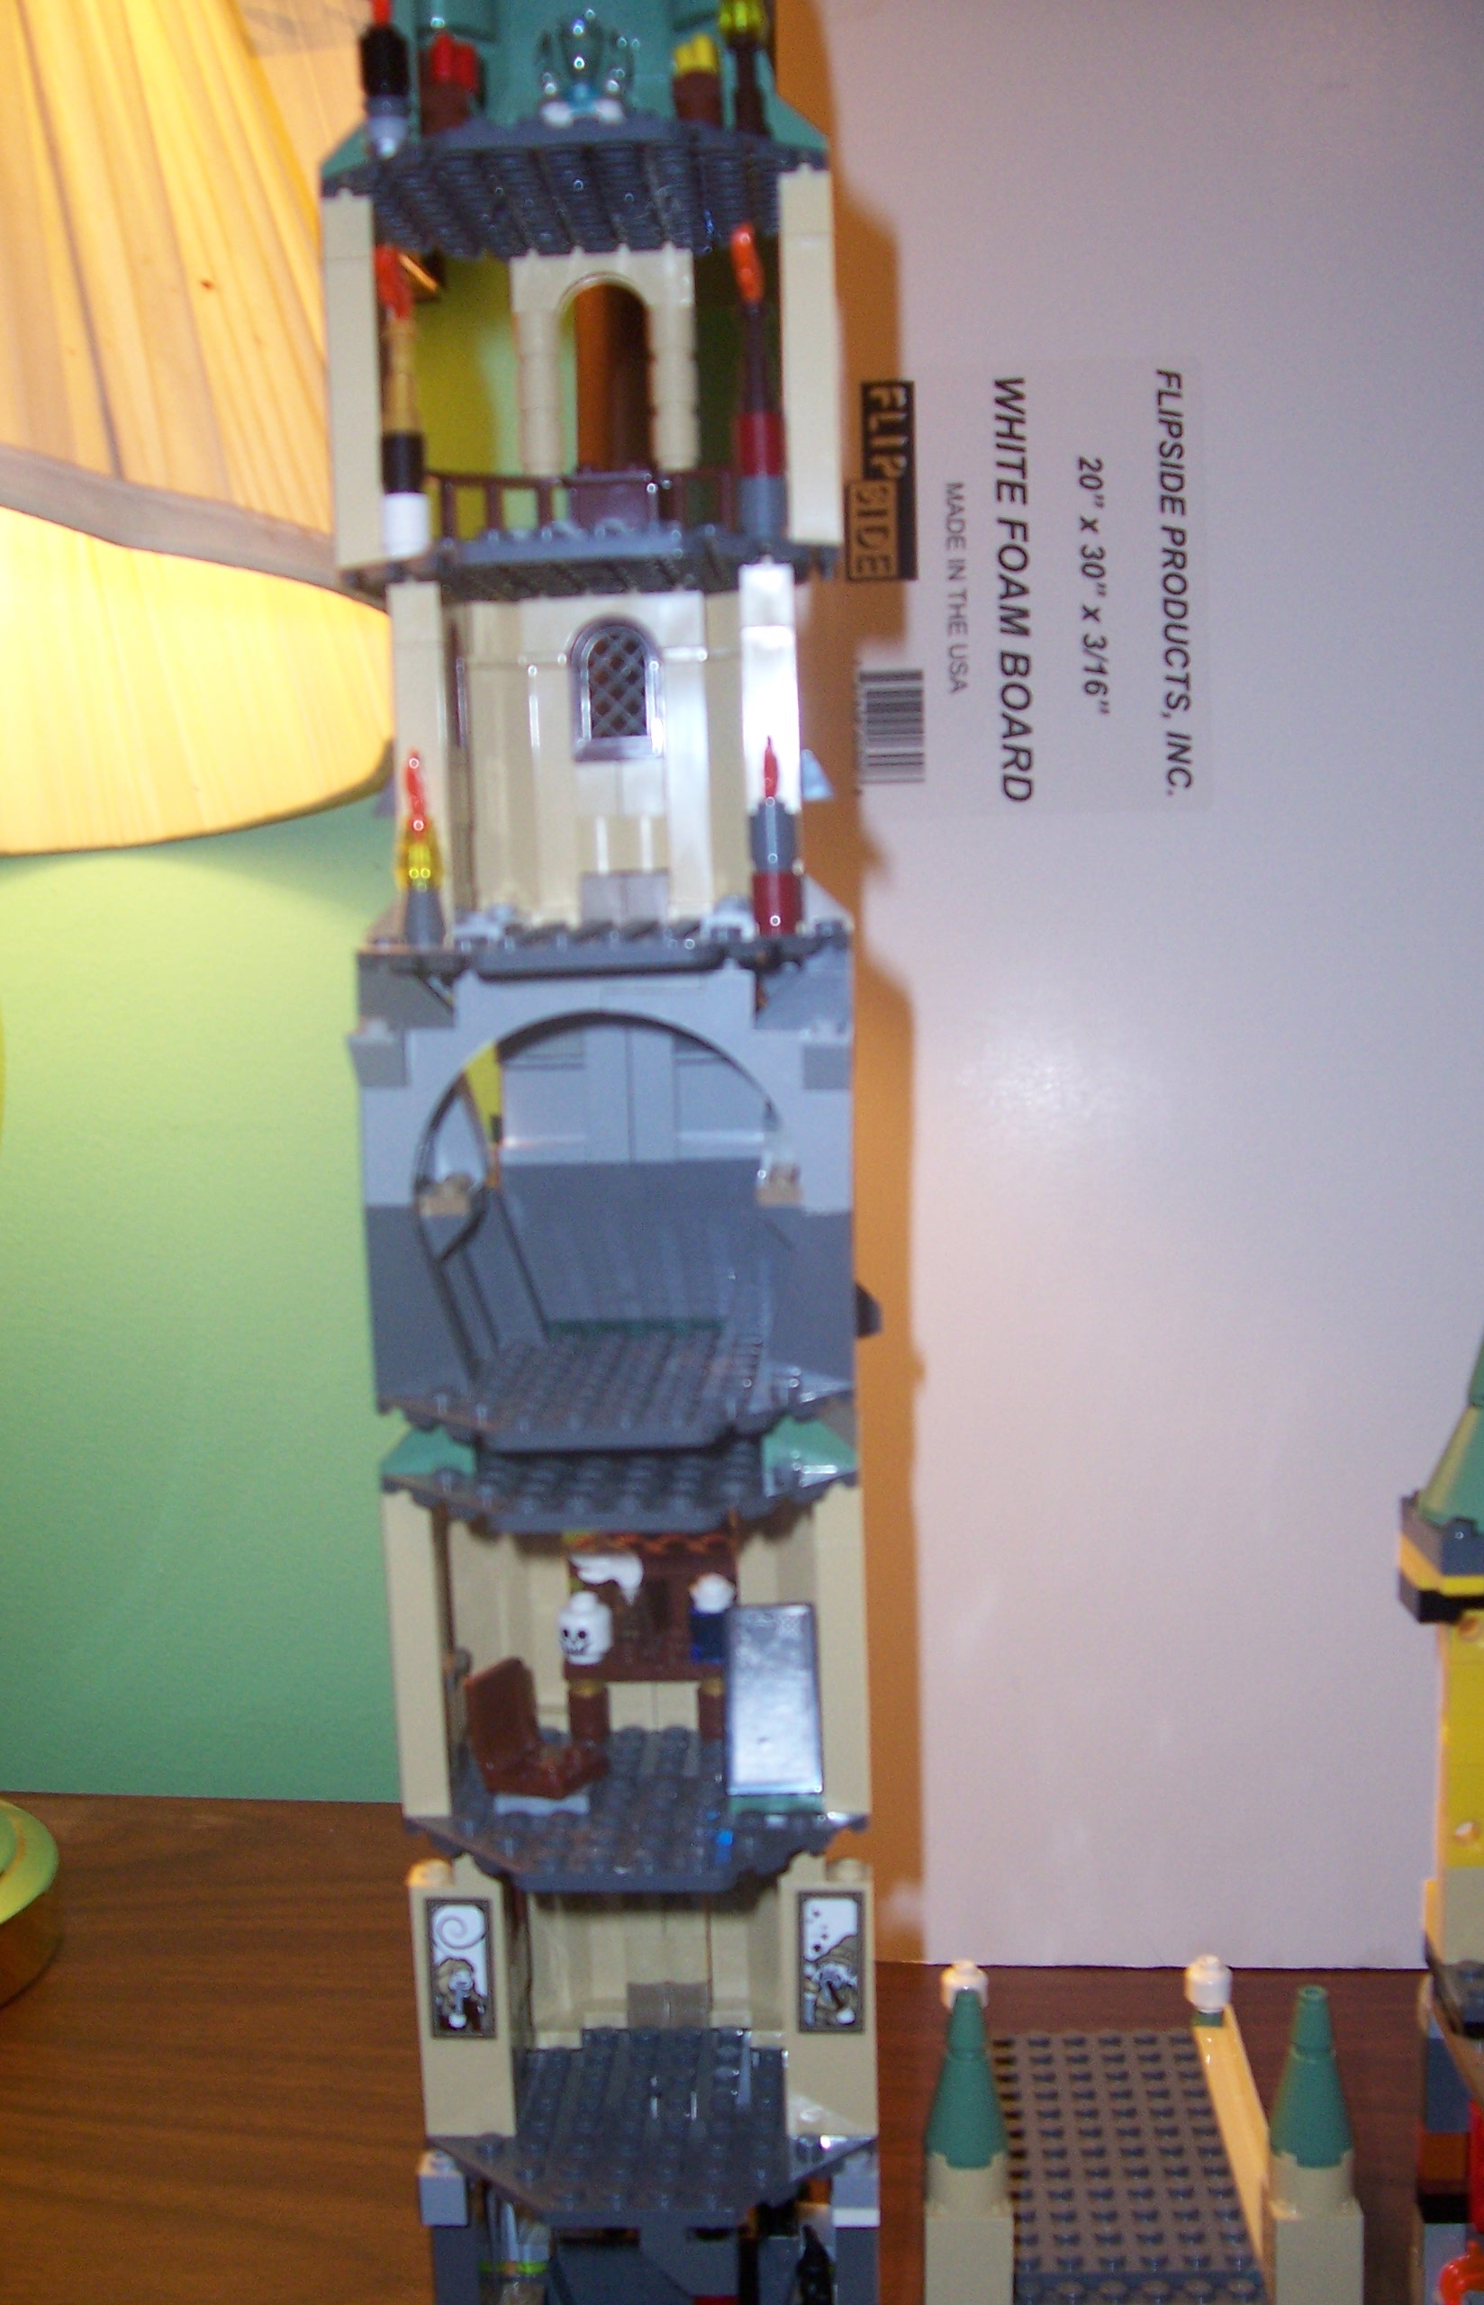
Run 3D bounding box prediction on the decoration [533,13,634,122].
[{"bbox_3d":[-0.024,-0.162,0.339,0.015,0.015,0.014,-2,8,2],"label":"decoration"}]

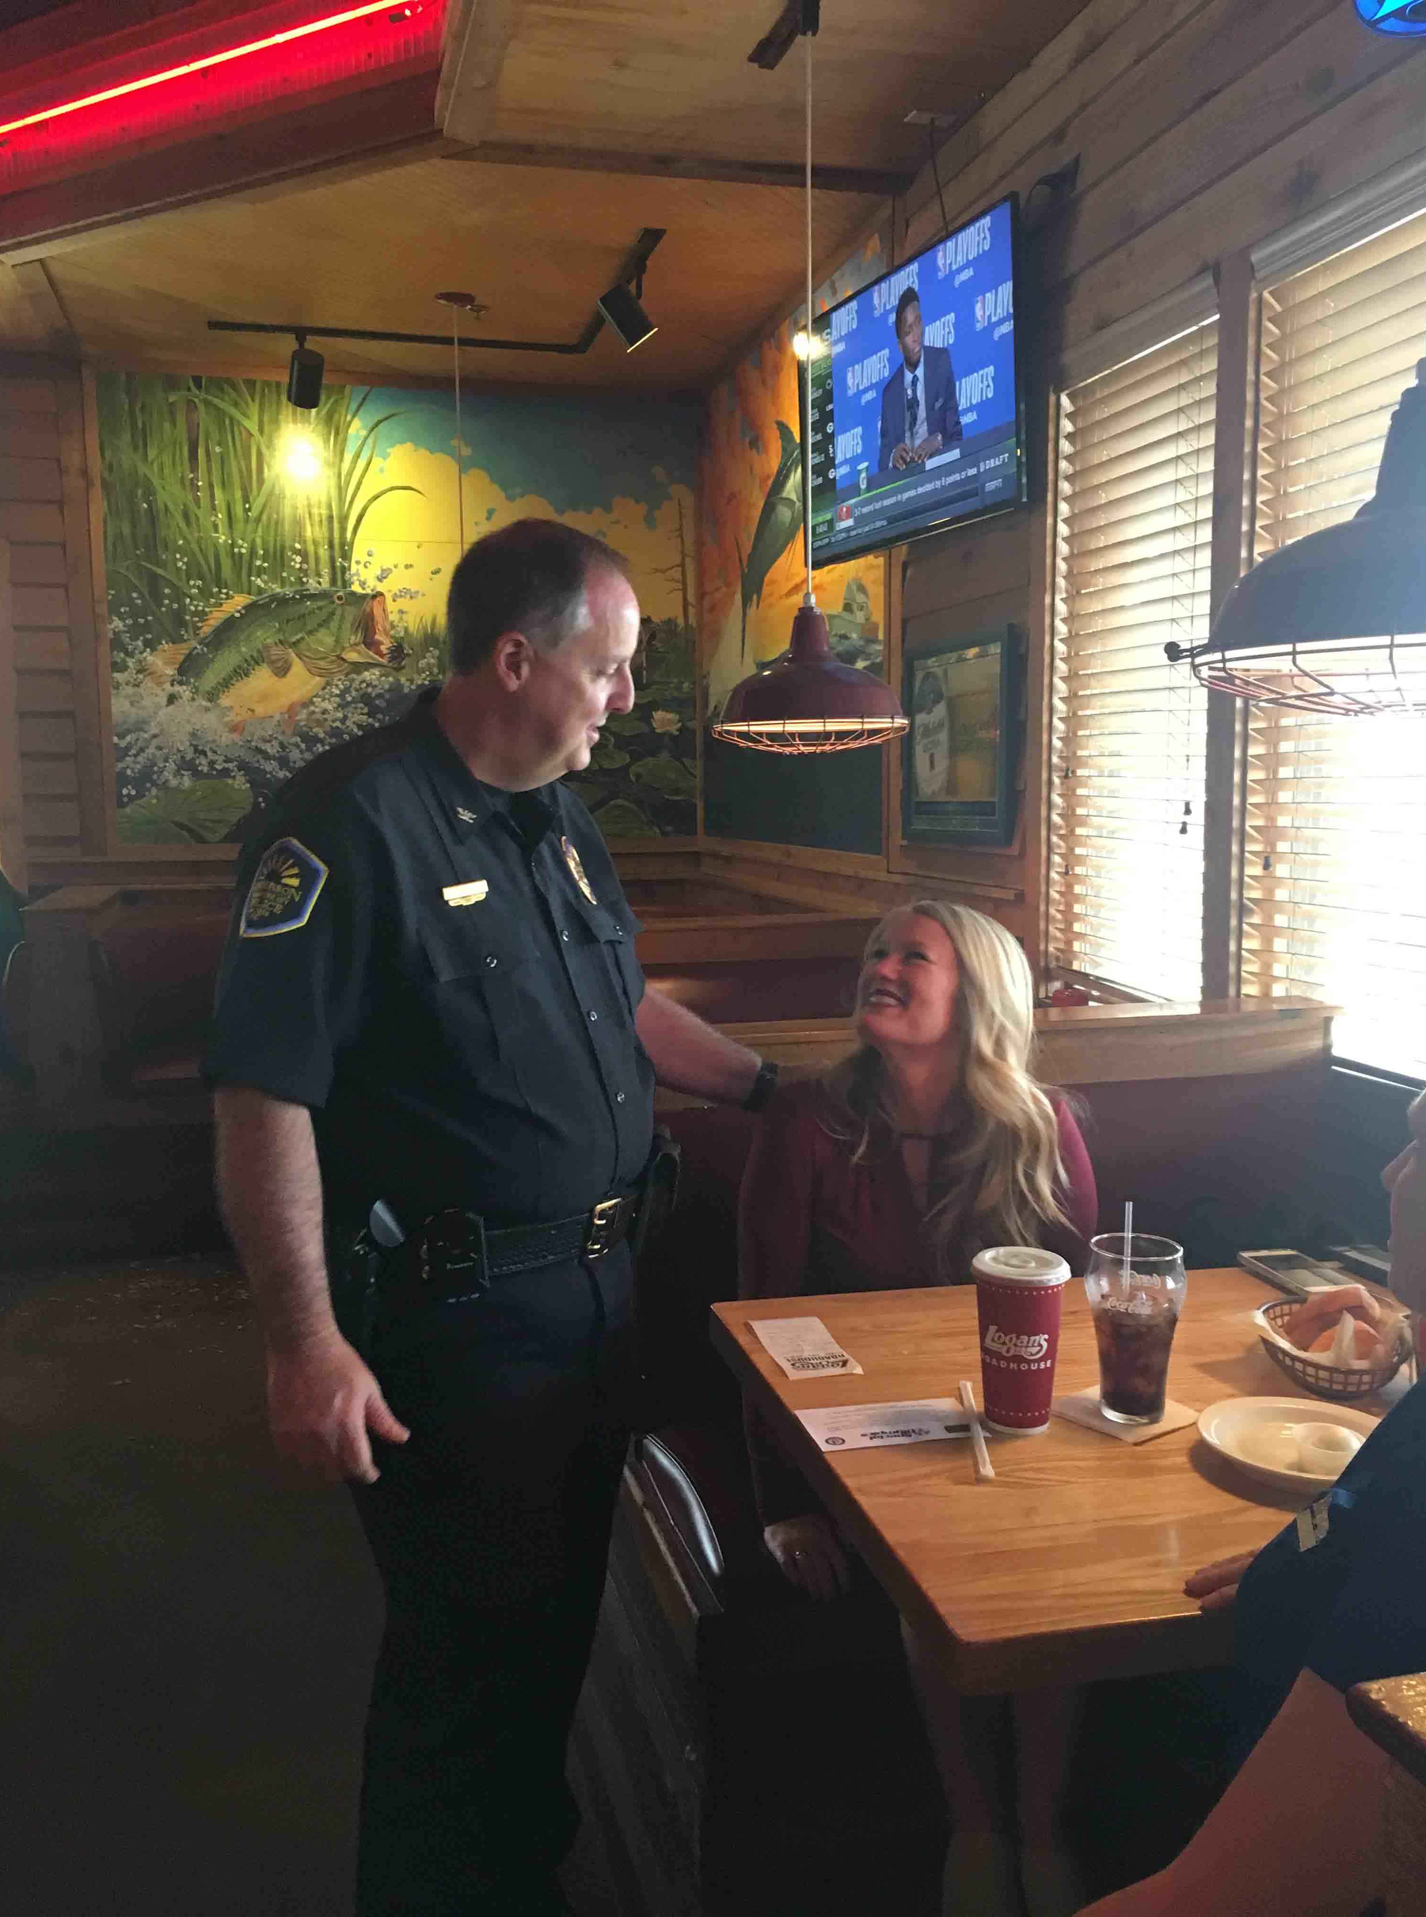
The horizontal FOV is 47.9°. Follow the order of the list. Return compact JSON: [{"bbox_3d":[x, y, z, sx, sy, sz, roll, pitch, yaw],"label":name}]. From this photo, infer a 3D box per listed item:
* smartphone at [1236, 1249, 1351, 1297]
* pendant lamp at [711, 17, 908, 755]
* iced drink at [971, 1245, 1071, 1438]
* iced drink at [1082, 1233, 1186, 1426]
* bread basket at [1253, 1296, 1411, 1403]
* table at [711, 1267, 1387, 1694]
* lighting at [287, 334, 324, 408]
[{"bbox_3d":[0.725,0.393,1.982,0.079,0.011,0.160,-1,7,-11],"label":"smartphone"},{"bbox_3d":[0.188,-1.074,3.047,0.380,1.332,0.380,0,7,3],"label":"pendant lamp"},{"bbox_3d":[0.303,0.375,1.564,0.095,0.160,0.095,1,7,11],"label":"iced drink"},{"bbox_3d":[0.419,0.367,1.588,0.100,0.168,0.100,2,7,15],"label":"iced drink"},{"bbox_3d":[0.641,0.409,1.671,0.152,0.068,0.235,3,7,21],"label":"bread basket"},{"bbox_3d":[0.494,0.819,1.680,0.830,0.750,0.765,-2,7,-13],"label":"table"},{"bbox_3d":[-1.372,-1.977,5.400,0.115,0.250,0.170,-2,7,-14],"label":"lighting"}]

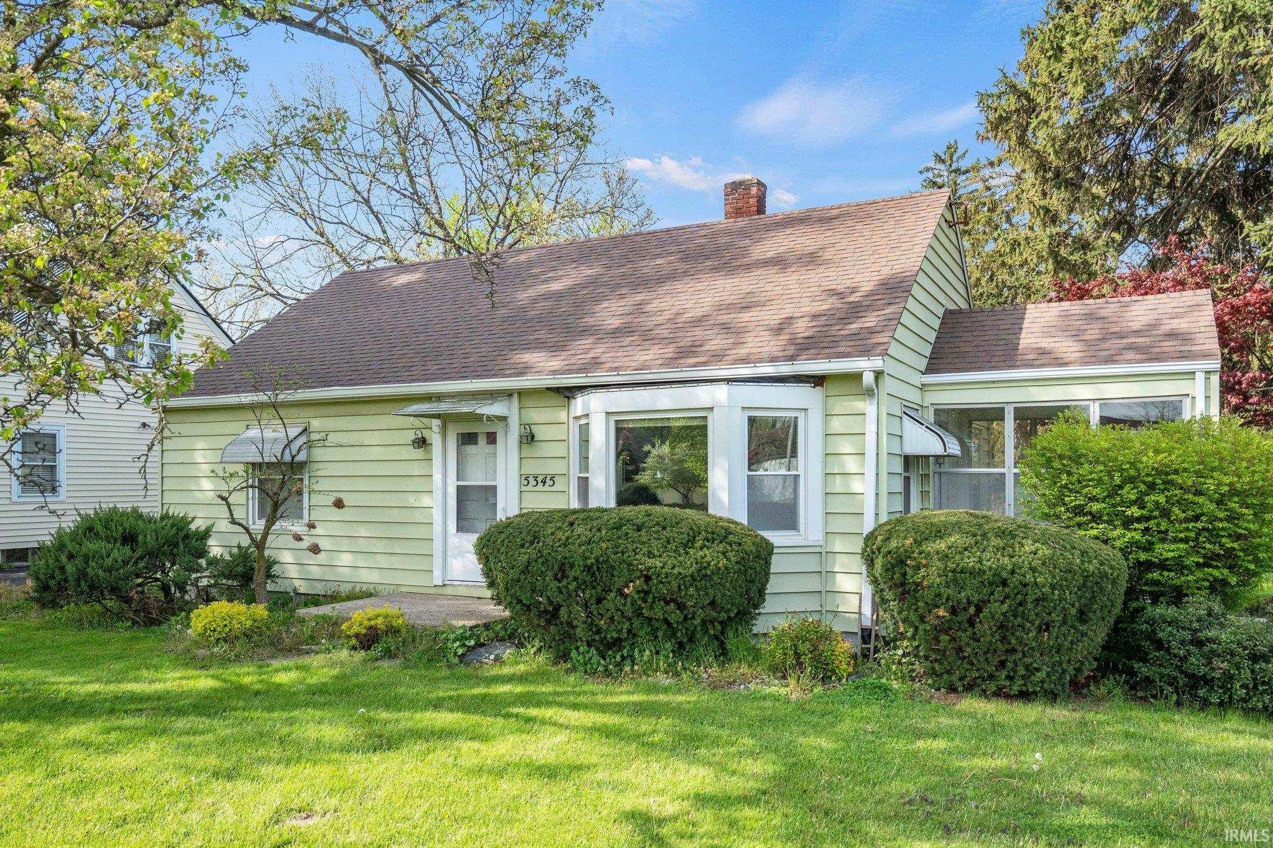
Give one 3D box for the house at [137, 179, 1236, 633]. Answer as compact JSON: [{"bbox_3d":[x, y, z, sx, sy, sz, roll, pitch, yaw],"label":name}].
[{"bbox_3d":[0.825,-0.623,15.164,14.200,6.450,9.400,-2,-4,27],"label":"house"}]

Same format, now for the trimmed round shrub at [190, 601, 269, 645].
[{"bbox_3d":[-4.686,2.227,11.075,0.800,0.450,0.750,0,-3,0],"label":"trimmed round shrub"}]

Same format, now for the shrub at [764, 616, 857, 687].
[{"bbox_3d":[1.623,2.073,8.912,0.850,0.560,0.800,-2,-4,27],"label":"shrub"}]

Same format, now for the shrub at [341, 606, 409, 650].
[{"bbox_3d":[-2.894,2.198,10.623,0.680,0.440,0.680,-2,-4,27],"label":"shrub"}]

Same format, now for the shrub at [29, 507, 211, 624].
[{"bbox_3d":[-6.979,1.837,12.982,2.300,1.420,2.000,-2,-4,27],"label":"shrub"}]

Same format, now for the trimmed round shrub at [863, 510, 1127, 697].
[{"bbox_3d":[3.256,1.561,8.770,2.250,1.550,1.950,-2,-4,27],"label":"trimmed round shrub"}]

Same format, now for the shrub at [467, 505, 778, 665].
[{"bbox_3d":[-0.189,1.605,9.706,3.050,1.540,1.600,-2,-4,27],"label":"shrub"}]

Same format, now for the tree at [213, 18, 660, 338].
[{"bbox_3d":[-5.990,-4.206,27.341,12.000,15.250,12.000,-2,-4,27],"label":"tree"}]

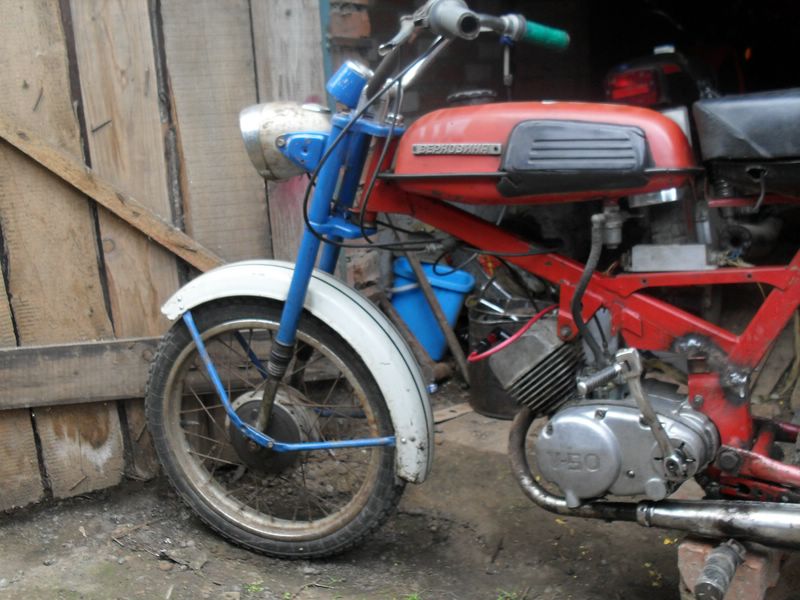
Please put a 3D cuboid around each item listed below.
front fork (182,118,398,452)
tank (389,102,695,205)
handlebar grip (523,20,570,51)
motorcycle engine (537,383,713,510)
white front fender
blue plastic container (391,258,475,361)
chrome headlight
[{"bbox_3d":[-0.173,-0.031,1.528,0.410,0.580,0.190,1,15,17],"label":"front fork"},{"bbox_3d":[0.212,-0.228,1.367,0.475,0.155,0.215,1,15,15],"label":"tank"},{"bbox_3d":[0.277,-0.497,1.653,0.122,0.033,0.033,-5,12,-42],"label":"handlebar grip"},{"bbox_3d":[0.369,0.224,1.438,0.280,0.185,0.220,1,15,15],"label":"motorcycle engine"},{"bbox_3d":[-0.182,0.126,1.574,0.480,0.400,0.105,1,15,17],"label":"white front fender"},{"bbox_3d":[0.090,0.040,2.780,0.265,0.285,0.250,6,15,-1],"label":"blue plastic container"},{"bbox_3d":[-0.177,-0.262,1.464,0.147,0.137,0.137,-7,13,19],"label":"chrome headlight"}]

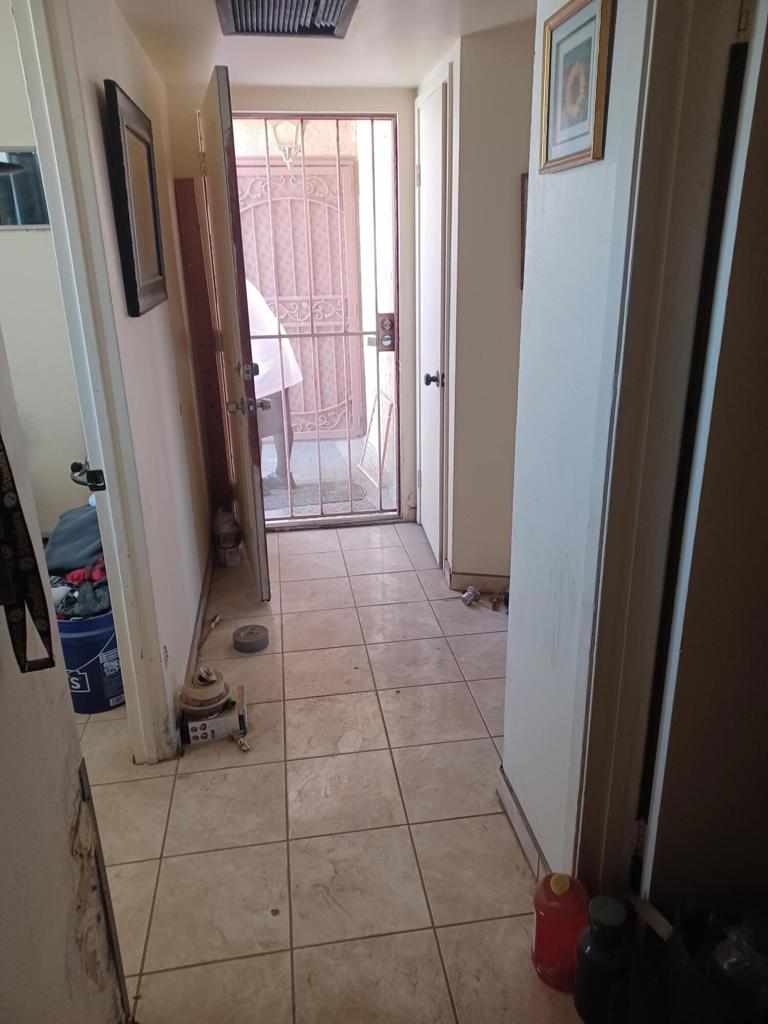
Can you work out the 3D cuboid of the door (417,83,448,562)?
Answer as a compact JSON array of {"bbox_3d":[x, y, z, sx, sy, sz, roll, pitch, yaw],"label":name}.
[{"bbox_3d":[0.235,-0.796,3.493,0.040,2.040,0.620,-3,20,-6],"label":"door"}]

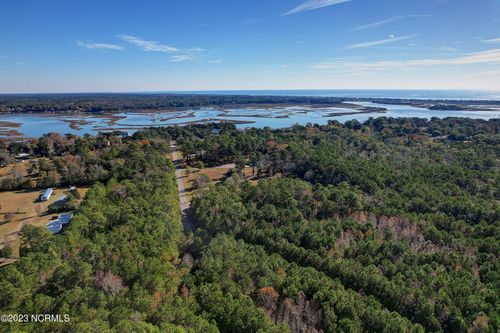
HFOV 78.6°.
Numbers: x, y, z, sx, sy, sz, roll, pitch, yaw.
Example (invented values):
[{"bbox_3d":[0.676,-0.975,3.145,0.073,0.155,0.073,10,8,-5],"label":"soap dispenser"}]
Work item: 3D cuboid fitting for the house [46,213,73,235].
[{"bbox_3d":[-128.005,38.568,207.811,10.000,5.000,25.000,-4,15,-13],"label":"house"}]

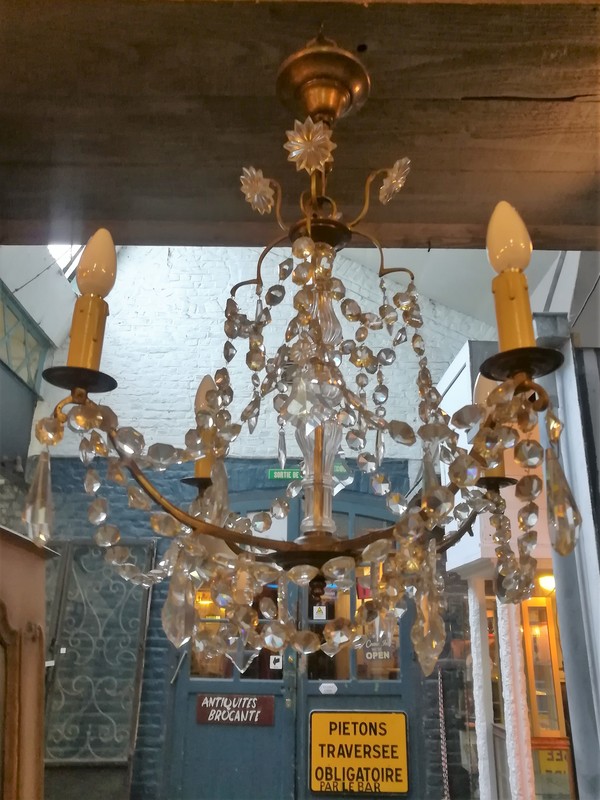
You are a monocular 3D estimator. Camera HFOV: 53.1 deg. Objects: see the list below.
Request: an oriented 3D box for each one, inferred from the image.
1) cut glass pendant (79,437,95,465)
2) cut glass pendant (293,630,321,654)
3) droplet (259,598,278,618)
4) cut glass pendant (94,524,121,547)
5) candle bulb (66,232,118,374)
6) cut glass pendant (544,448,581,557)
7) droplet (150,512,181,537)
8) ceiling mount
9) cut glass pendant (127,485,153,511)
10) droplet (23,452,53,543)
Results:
[{"bbox_3d":[-0.183,0.043,0.517,0.011,0.022,0.021,0,-20,6],"label":"cut glass pendant"},{"bbox_3d":[0.004,0.191,0.472,0.022,0.022,0.011,1,-55,1],"label":"cut glass pendant"},{"bbox_3d":[-0.030,0.201,0.580,0.021,0.022,0.012,4,-20,-6],"label":"droplet"},{"bbox_3d":[-0.176,0.124,0.550,0.022,0.022,0.012,8,-21,-17],"label":"cut glass pendant"},{"bbox_3d":[-0.186,-0.090,0.541,0.035,0.152,0.035,7,-21,-17],"label":"candle bulb"},{"bbox_3d":[0.178,0.070,0.408,0.024,0.074,0.019,-7,-21,22],"label":"cut glass pendant"},{"bbox_3d":[-0.102,0.095,0.457,0.022,0.020,0.013,5,-20,-9],"label":"droplet"},{"bbox_3d":[0.031,-0.433,0.815,0.125,0.085,0.125,1,-20,2],"label":"ceiling mount"},{"bbox_3d":[-0.124,0.076,0.466,0.020,0.021,0.012,6,-20,-11],"label":"cut glass pendant"},{"bbox_3d":[-0.203,0.076,0.466,0.024,0.074,0.019,9,-21,-19],"label":"droplet"}]

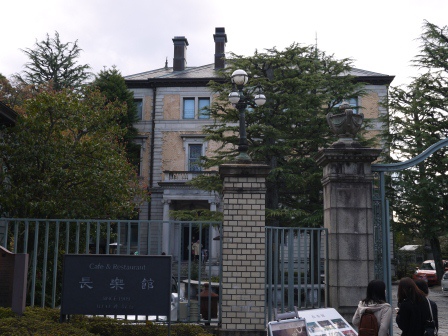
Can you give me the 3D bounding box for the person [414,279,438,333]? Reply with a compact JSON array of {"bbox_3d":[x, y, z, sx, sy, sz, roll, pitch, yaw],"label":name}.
[{"bbox_3d":[2.685,2.318,7.308,0.480,1.600,0.320,2,-8,-8],"label":"person"}]

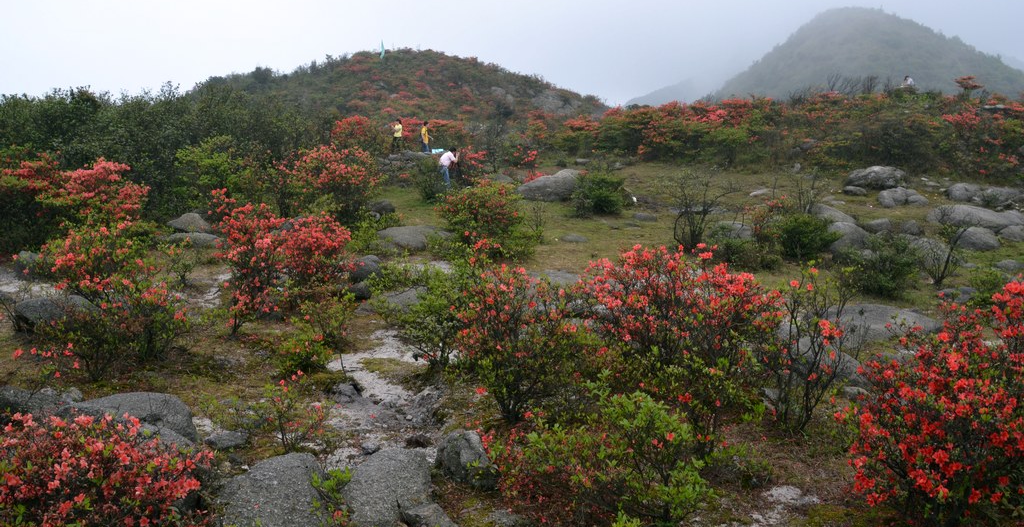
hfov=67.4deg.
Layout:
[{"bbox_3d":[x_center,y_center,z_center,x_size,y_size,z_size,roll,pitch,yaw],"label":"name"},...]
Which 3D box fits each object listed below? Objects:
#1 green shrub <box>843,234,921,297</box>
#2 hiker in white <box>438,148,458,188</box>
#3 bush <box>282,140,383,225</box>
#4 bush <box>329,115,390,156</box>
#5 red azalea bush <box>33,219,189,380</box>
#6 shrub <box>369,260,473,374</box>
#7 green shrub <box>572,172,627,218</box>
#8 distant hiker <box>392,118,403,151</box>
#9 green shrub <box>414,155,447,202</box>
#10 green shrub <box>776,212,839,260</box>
[{"bbox_3d":[4.115,0.022,8.600,0.860,0.700,0.760,2,6,26],"label":"green shrub"},{"bbox_3d":[-2.232,-3.339,27.000,0.680,1.420,0.500,-1,5,-11],"label":"hiker in white"},{"bbox_3d":[-3.426,-1.510,14.500,1.850,1.500,1.600,-1,5,-13],"label":"bush"},{"bbox_3d":[-6.750,-5.622,34.000,2.700,1.950,2.200,-1,5,-11],"label":"bush"},{"bbox_3d":[-3.032,0.272,5.800,1.150,1.150,1.000,-3,6,-28],"label":"red azalea bush"},{"bbox_3d":[-0.672,0.401,5.700,0.730,0.800,0.650,-1,5,-7],"label":"shrub"},{"bbox_3d":[1.892,-1.509,16.800,1.200,0.930,1.050,1,5,6],"label":"green shrub"},{"bbox_3d":[-5.564,-6.166,37.000,0.500,1.660,0.500,0,5,6],"label":"distant hiker"},{"bbox_3d":[-2.387,-2.490,22.500,0.980,1.360,0.900,-1,5,-6],"label":"green shrub"},{"bbox_3d":[4.232,-0.387,11.000,0.880,0.670,0.800,2,5,21],"label":"green shrub"}]

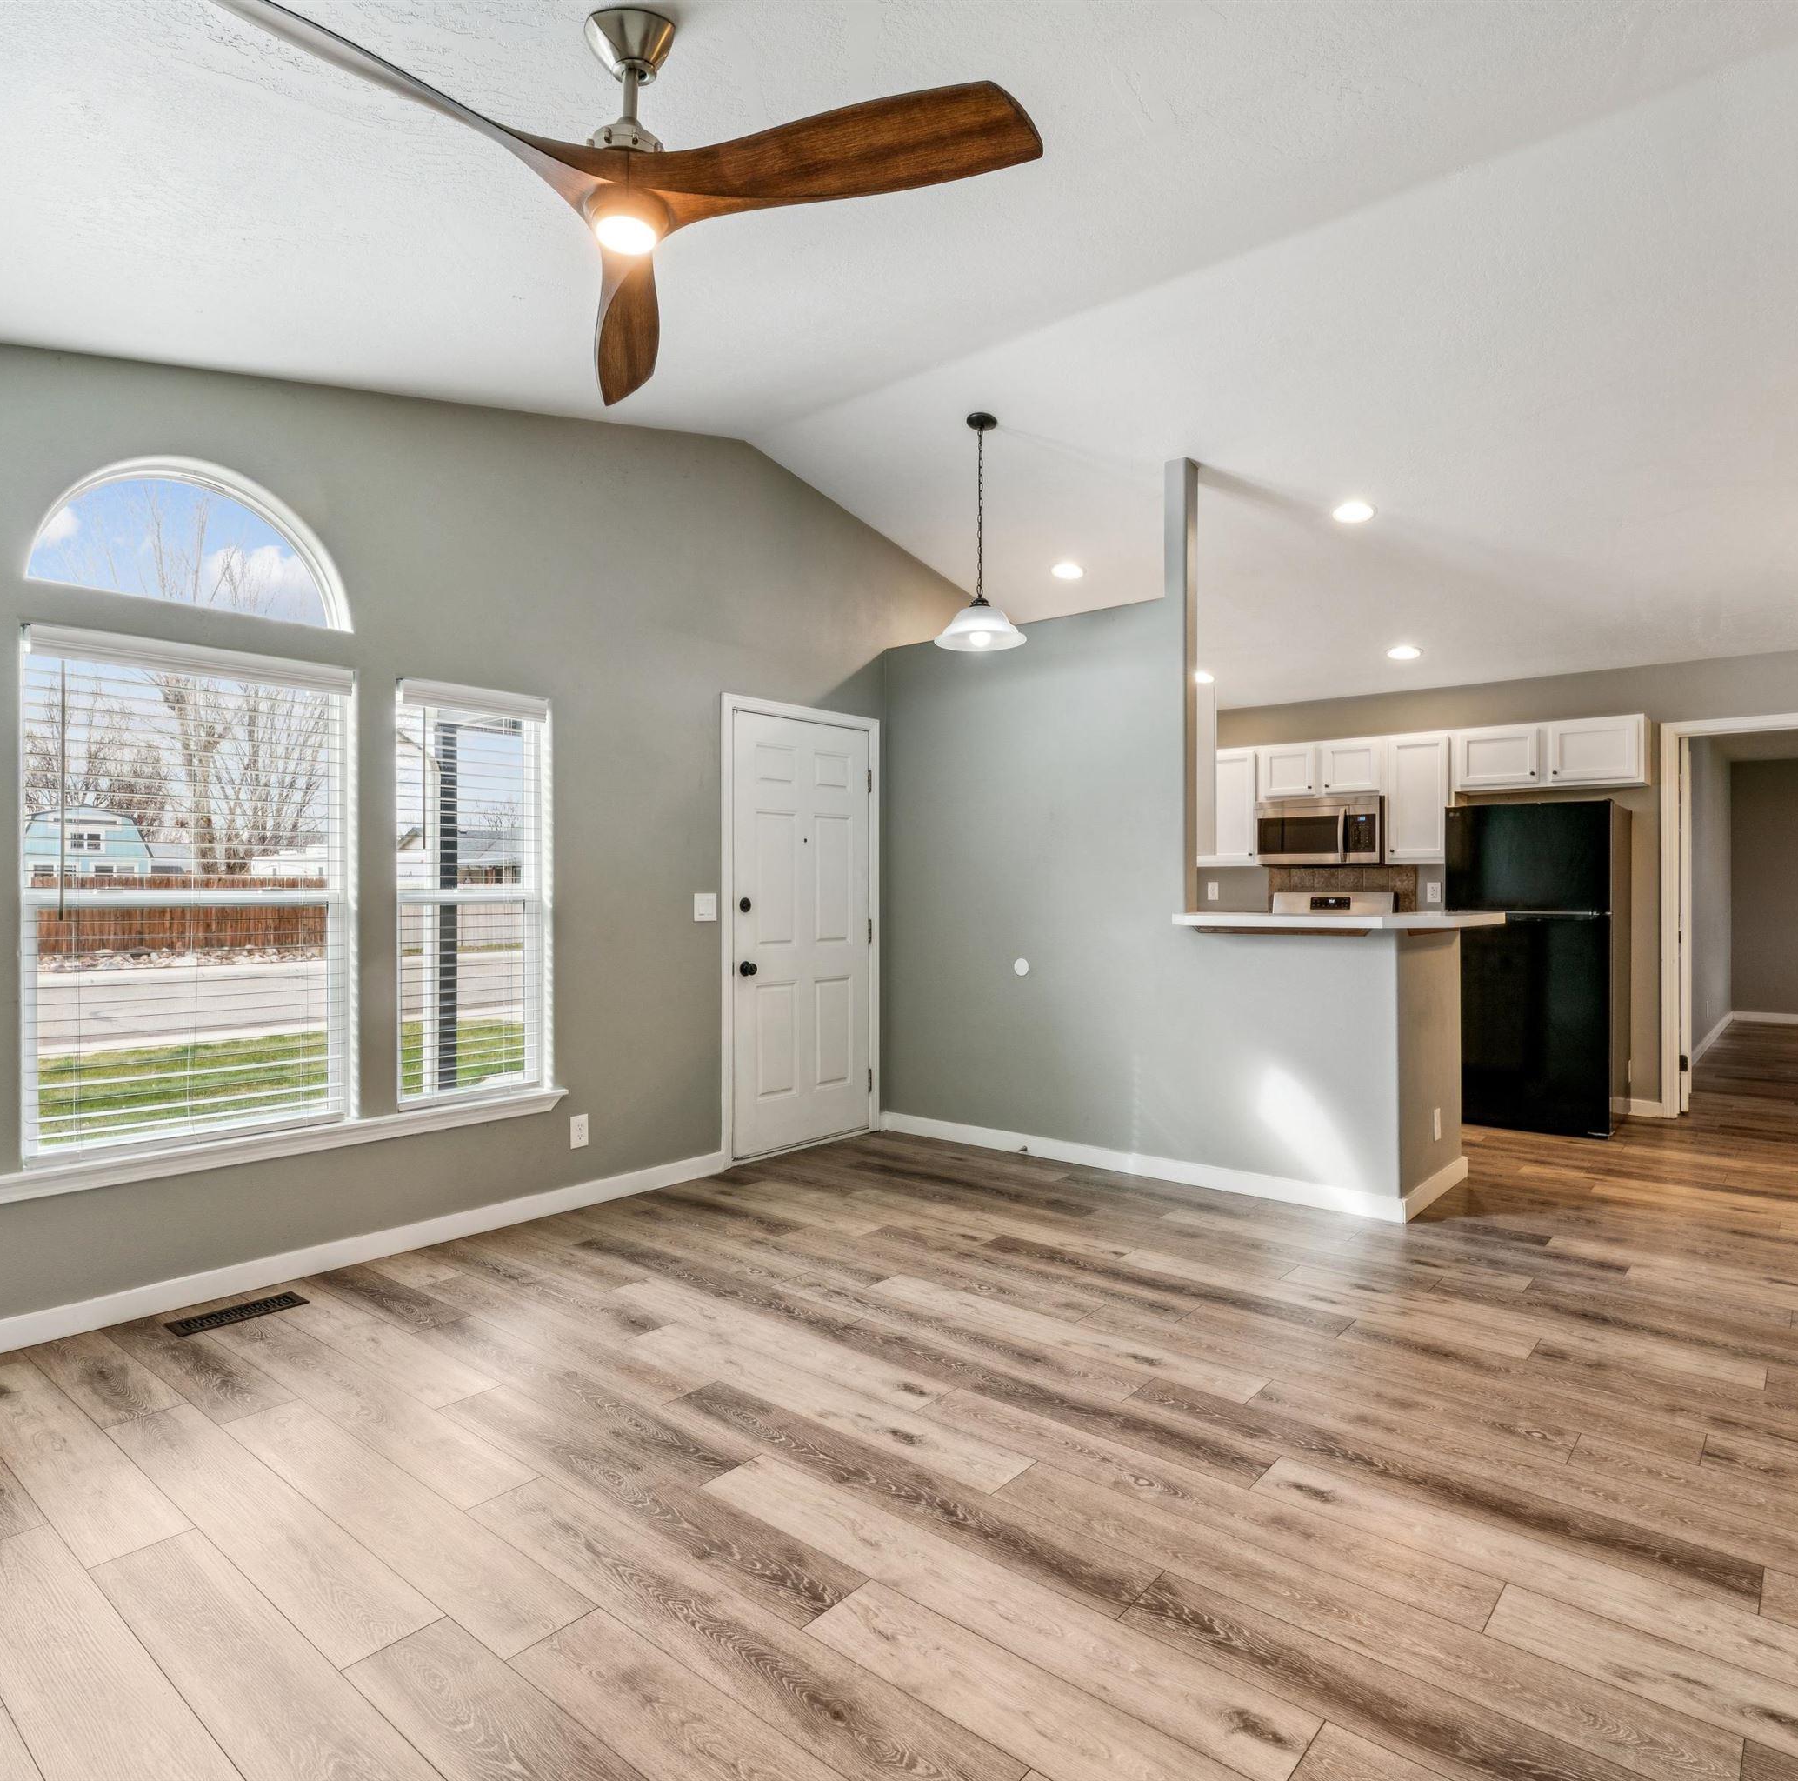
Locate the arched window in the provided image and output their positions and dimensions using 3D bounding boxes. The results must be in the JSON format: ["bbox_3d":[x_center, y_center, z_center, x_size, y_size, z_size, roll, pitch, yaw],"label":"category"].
[{"bbox_3d":[-2.151,-1.075,3.413,0.105,0.442,0.891,0,0,40],"label":"arched window"}]

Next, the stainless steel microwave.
[{"bbox_3d":[2.719,-0.360,7.059,0.761,0.406,0.396,0,0,40],"label":"stainless steel microwave"}]

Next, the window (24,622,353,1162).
[{"bbox_3d":[-2.134,0.012,3.405,0.062,1.473,0.875,0,0,40],"label":"window"}]

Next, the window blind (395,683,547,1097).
[{"bbox_3d":[-1.563,0.012,4.078,0.062,1.473,0.582,0,0,40],"label":"window blind"}]

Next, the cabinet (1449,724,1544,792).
[{"bbox_3d":[3.499,-0.736,6.446,0.470,0.378,0.347,0,0,40],"label":"cabinet"}]

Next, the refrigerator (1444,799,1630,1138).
[{"bbox_3d":[3.485,0.398,6.045,0.748,1.680,0.805,0,0,40],"label":"refrigerator"}]

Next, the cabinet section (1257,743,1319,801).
[{"bbox_3d":[2.585,-0.754,7.199,0.381,0.360,0.320,0,0,40],"label":"cabinet section"}]

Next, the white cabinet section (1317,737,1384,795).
[{"bbox_3d":[2.882,-0.754,6.952,0.391,0.360,0.320,0,0,40],"label":"white cabinet section"}]

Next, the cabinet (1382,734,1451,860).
[{"bbox_3d":[3.176,-0.540,6.721,0.365,0.770,0.347,0,0,40],"label":"cabinet"}]

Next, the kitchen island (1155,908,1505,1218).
[{"bbox_3d":[1.804,0.665,4.646,1.003,1.145,1.151,0,0,40],"label":"kitchen island"}]

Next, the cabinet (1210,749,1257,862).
[{"bbox_3d":[2.302,-0.539,7.461,0.353,0.774,0.347,0,0,40],"label":"cabinet"}]

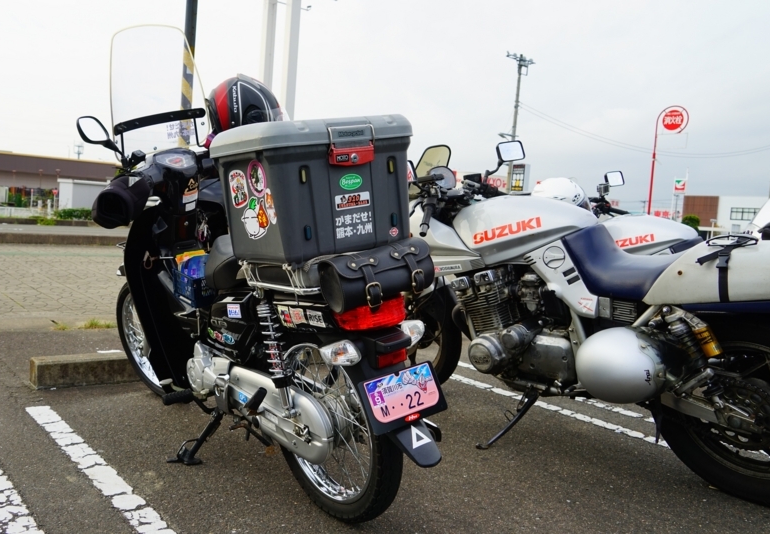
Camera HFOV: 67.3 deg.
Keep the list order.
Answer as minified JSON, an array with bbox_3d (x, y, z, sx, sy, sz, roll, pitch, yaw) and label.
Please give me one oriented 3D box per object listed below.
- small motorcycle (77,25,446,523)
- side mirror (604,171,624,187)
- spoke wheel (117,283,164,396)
[{"bbox_3d":[-0.580,-0.082,1.940,0.740,1.510,1.880,-6,10,-42],"label":"small motorcycle"},{"bbox_3d":[1.473,-0.568,3.720,0.140,0.100,0.050,-7,12,-25],"label":"side mirror"},{"bbox_3d":[-0.981,0.323,2.531,0.560,0.560,0.080,7,22,32],"label":"spoke wheel"}]

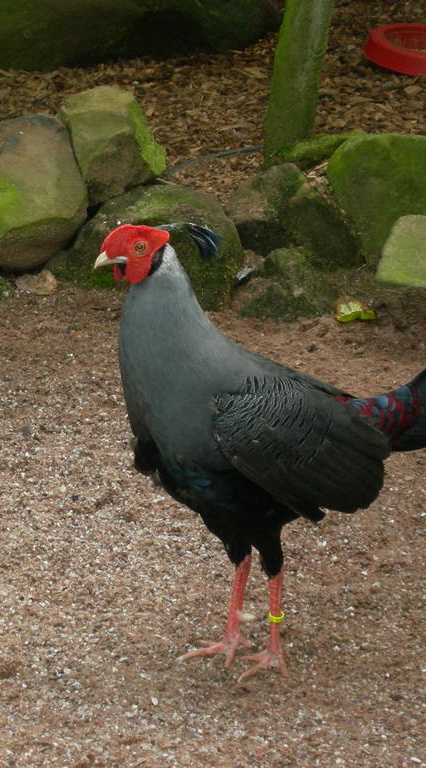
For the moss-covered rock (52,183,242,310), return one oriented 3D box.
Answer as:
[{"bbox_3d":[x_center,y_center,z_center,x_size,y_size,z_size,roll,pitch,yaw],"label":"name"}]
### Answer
[{"bbox_3d":[-0.089,-0.194,5.016,0.250,0.140,0.190,0,20,0],"label":"moss-covered rock"}]

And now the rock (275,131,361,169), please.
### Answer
[{"bbox_3d":[0.150,-0.338,5.358,0.125,0.050,0.090,0,20,0],"label":"rock"}]

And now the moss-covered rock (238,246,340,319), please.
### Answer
[{"bbox_3d":[0.101,-0.139,4.962,0.128,0.080,0.130,0,20,0],"label":"moss-covered rock"}]

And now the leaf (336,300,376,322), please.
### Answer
[{"bbox_3d":[0.188,-0.097,4.913,0.050,0.022,0.040,0,20,0],"label":"leaf"}]

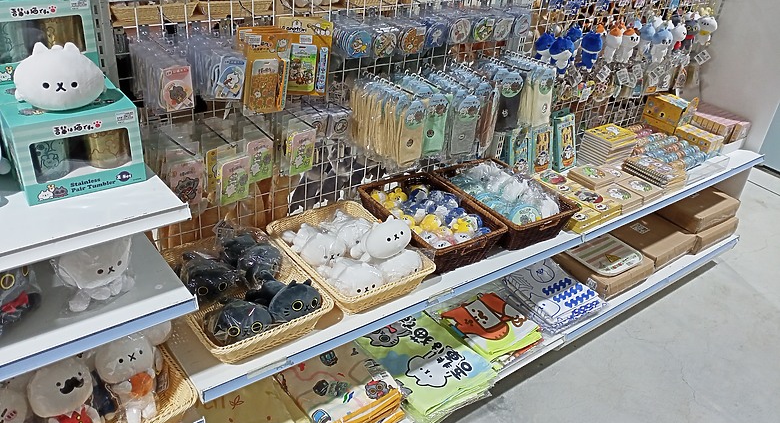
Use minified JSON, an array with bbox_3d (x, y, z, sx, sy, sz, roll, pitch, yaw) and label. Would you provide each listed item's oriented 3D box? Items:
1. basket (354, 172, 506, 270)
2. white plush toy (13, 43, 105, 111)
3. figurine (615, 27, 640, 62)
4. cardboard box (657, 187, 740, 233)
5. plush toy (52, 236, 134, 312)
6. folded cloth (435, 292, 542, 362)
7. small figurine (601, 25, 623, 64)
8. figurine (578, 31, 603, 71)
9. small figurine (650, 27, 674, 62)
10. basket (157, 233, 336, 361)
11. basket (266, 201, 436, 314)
[{"bbox_3d":[0.114,0.037,1.787,0.258,0.110,0.370,-15,37,-32],"label":"basket"},{"bbox_3d":[-0.536,-0.236,1.017,0.140,0.098,0.132,-7,33,-21],"label":"white plush toy"},{"bbox_3d":[0.735,-0.515,1.956,0.058,0.110,0.052,-2,31,-13],"label":"figurine"},{"bbox_3d":[1.283,-0.052,2.754,0.312,0.073,0.330,-16,37,-32],"label":"cardboard box"},{"bbox_3d":[-0.523,0.064,1.105,0.122,0.148,0.128,28,37,32],"label":"plush toy"},{"bbox_3d":[0.314,0.360,2.002,0.235,0.045,0.210,-18,38,-34],"label":"folded cloth"},{"bbox_3d":[0.694,-0.521,1.967,0.052,0.110,0.056,30,38,34],"label":"small figurine"},{"bbox_3d":[0.626,-0.497,1.960,0.064,0.115,0.058,-15,37,-32],"label":"figurine"},{"bbox_3d":[0.946,-0.578,2.195,0.060,0.112,0.055,1,31,-9],"label":"small figurine"},{"bbox_3d":[-0.351,0.193,1.473,0.290,0.075,0.392,-17,38,-34],"label":"basket"},{"bbox_3d":[-0.105,0.120,1.641,0.290,0.075,0.392,-17,38,-34],"label":"basket"}]

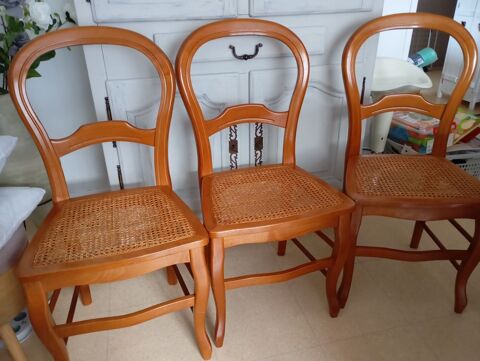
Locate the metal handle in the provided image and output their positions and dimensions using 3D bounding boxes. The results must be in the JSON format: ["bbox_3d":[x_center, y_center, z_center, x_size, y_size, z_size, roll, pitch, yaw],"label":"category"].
[{"bbox_3d":[0.025,-0.548,1.661,0.146,0.060,0.028,-9,29,-17],"label":"metal handle"}]

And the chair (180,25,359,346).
[{"bbox_3d":[0.074,0.003,1.257,0.455,0.936,0.466,-8,28,-16],"label":"chair"}]

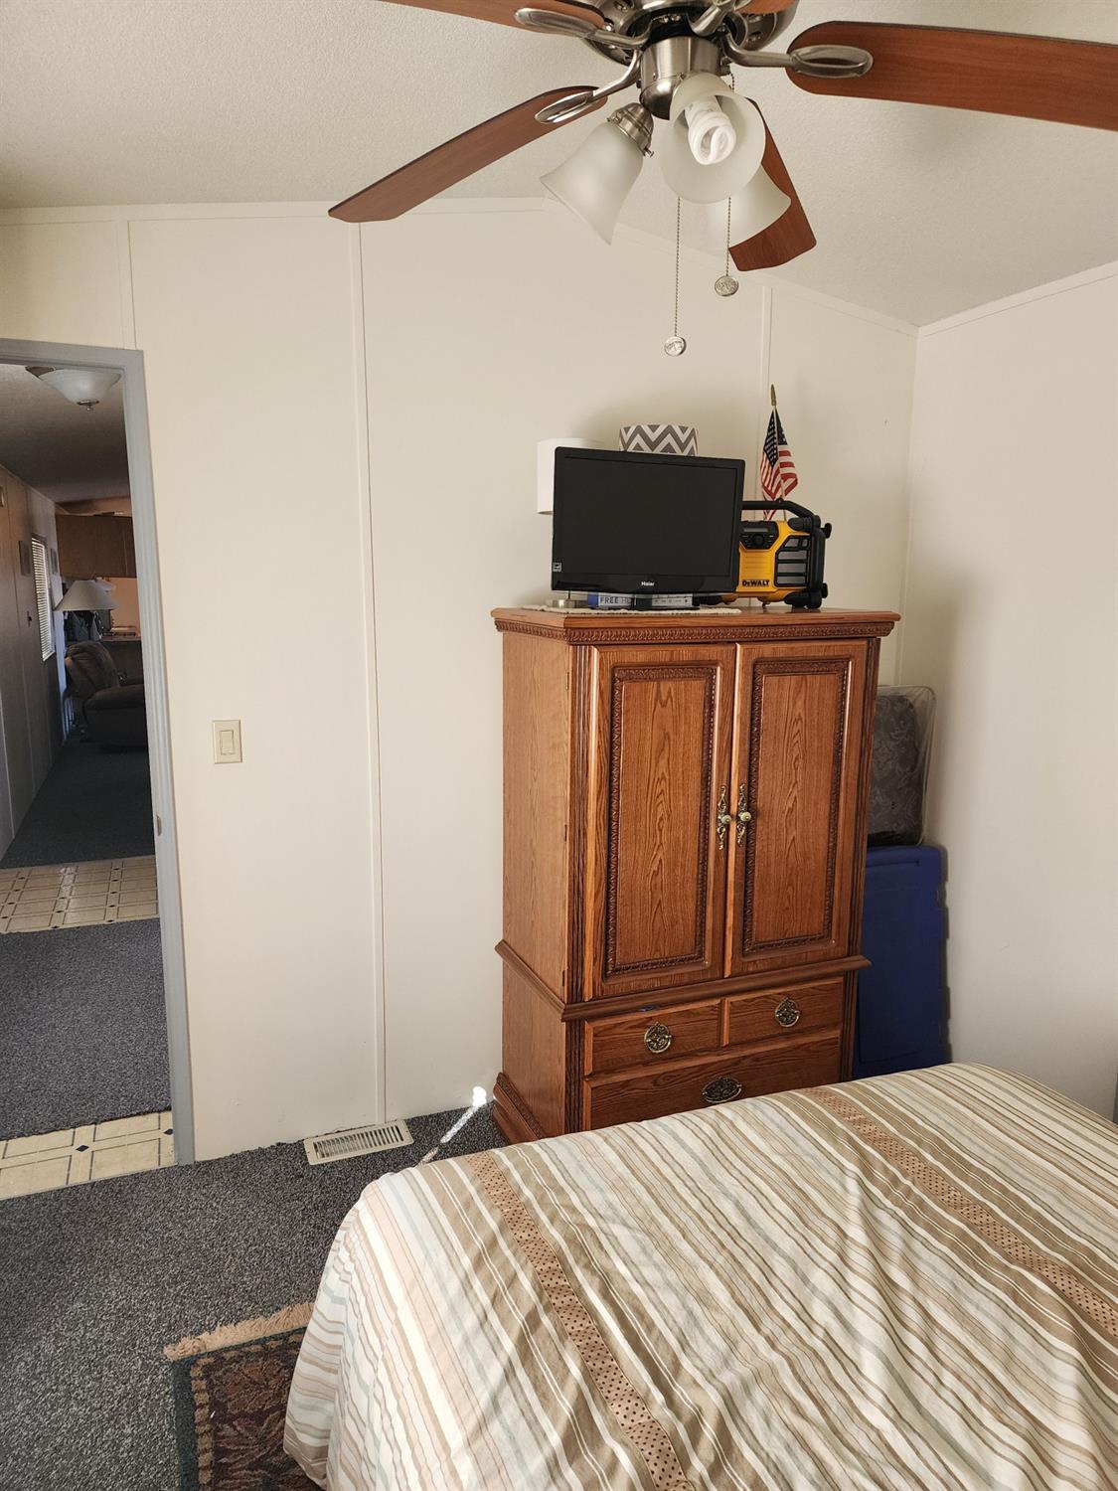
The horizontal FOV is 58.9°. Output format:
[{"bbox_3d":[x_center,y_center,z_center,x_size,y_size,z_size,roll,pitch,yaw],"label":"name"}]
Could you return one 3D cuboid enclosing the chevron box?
[{"bbox_3d":[0.271,-0.785,2.716,0.213,0.170,0.213,-4,11,-21],"label":"chevron box"}]

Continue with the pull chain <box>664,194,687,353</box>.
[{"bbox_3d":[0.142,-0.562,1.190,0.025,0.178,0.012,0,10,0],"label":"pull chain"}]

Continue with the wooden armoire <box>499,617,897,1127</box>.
[{"bbox_3d":[0.353,0.379,2.768,0.961,1.497,0.523,-4,11,-21],"label":"wooden armoire"}]

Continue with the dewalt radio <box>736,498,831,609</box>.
[{"bbox_3d":[0.562,-0.540,2.805,0.385,0.303,0.210,1,10,3],"label":"dewalt radio"}]

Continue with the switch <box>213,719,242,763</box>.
[{"bbox_3d":[-0.857,-0.009,2.563,0.069,0.114,0.012,-4,11,-21],"label":"switch"}]

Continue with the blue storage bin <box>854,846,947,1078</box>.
[{"bbox_3d":[0.941,0.686,3.195,0.440,0.750,0.380,-4,11,-21],"label":"blue storage bin"}]

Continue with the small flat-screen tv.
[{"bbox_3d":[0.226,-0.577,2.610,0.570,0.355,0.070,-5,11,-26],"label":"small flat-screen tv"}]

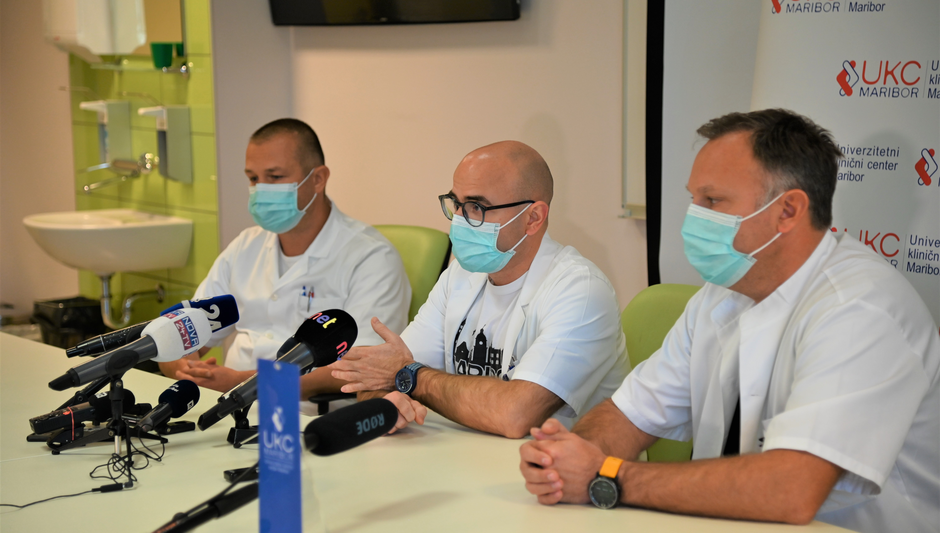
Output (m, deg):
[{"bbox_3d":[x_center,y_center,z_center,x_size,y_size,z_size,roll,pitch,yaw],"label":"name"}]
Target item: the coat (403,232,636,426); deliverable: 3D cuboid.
[{"bbox_3d":[0.090,0.241,3.900,0.420,0.600,0.520,-7,9,-40],"label":"coat"}]

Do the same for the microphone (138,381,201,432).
[{"bbox_3d":[-0.529,0.247,3.760,0.066,0.066,0.175,3,23,29],"label":"microphone"}]

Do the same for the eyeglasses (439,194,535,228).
[{"bbox_3d":[0.046,-0.102,3.812,0.143,0.046,0.140,-8,15,-36],"label":"eyeglasses"}]

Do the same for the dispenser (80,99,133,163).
[{"bbox_3d":[-1.210,-0.420,7.068,0.170,0.245,0.085,-6,9,-36],"label":"dispenser"}]

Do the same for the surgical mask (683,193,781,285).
[{"bbox_3d":[0.366,-0.035,2.970,0.125,0.120,0.150,-13,11,-24],"label":"surgical mask"}]

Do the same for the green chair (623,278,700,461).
[{"bbox_3d":[0.221,0.529,3.799,0.580,0.910,0.580,-6,9,-36],"label":"green chair"}]

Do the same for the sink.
[{"bbox_3d":[-1.187,-0.058,6.891,0.400,0.180,0.490,-6,9,-36],"label":"sink"}]

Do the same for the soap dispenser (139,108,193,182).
[{"bbox_3d":[-0.944,-0.376,6.650,0.160,0.240,0.090,-6,8,-36],"label":"soap dispenser"}]

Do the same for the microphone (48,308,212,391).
[{"bbox_3d":[-0.568,0.145,3.600,0.298,0.078,0.078,-23,15,-24],"label":"microphone"}]

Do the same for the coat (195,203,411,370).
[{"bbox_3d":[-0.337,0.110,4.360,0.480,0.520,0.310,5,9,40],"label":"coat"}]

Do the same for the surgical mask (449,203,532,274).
[{"bbox_3d":[0.031,-0.051,3.777,0.112,0.112,0.138,-8,15,-36],"label":"surgical mask"}]

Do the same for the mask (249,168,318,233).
[{"bbox_3d":[-0.377,-0.130,4.280,0.150,0.125,0.120,4,19,37],"label":"mask"}]

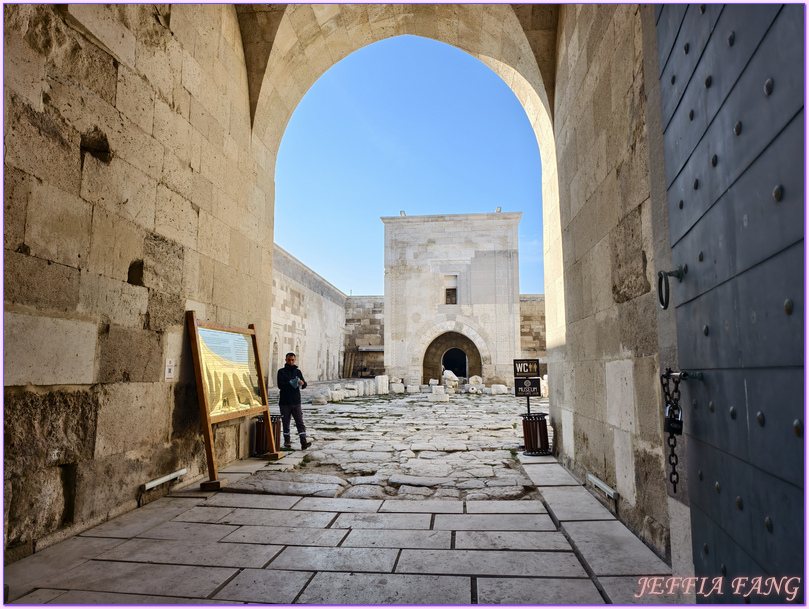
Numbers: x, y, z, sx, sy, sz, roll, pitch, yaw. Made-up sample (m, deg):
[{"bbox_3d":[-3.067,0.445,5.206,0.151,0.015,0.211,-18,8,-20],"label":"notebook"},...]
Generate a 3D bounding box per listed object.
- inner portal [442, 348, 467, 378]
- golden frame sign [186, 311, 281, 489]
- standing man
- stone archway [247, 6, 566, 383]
[{"bbox_3d":[3.843,4.648,40.559,1.950,2.730,0.800,-1,-7,6],"label":"inner portal"},{"bbox_3d":[-2.487,1.307,7.959,0.300,2.230,2.330,-12,-8,3],"label":"golden frame sign"},{"bbox_3d":[-2.006,1.777,9.902,0.580,1.740,0.460,3,-8,-24],"label":"standing man"},{"bbox_3d":[-0.115,-1.417,9.412,5.150,7.950,1.500,-1,-7,6],"label":"stone archway"}]

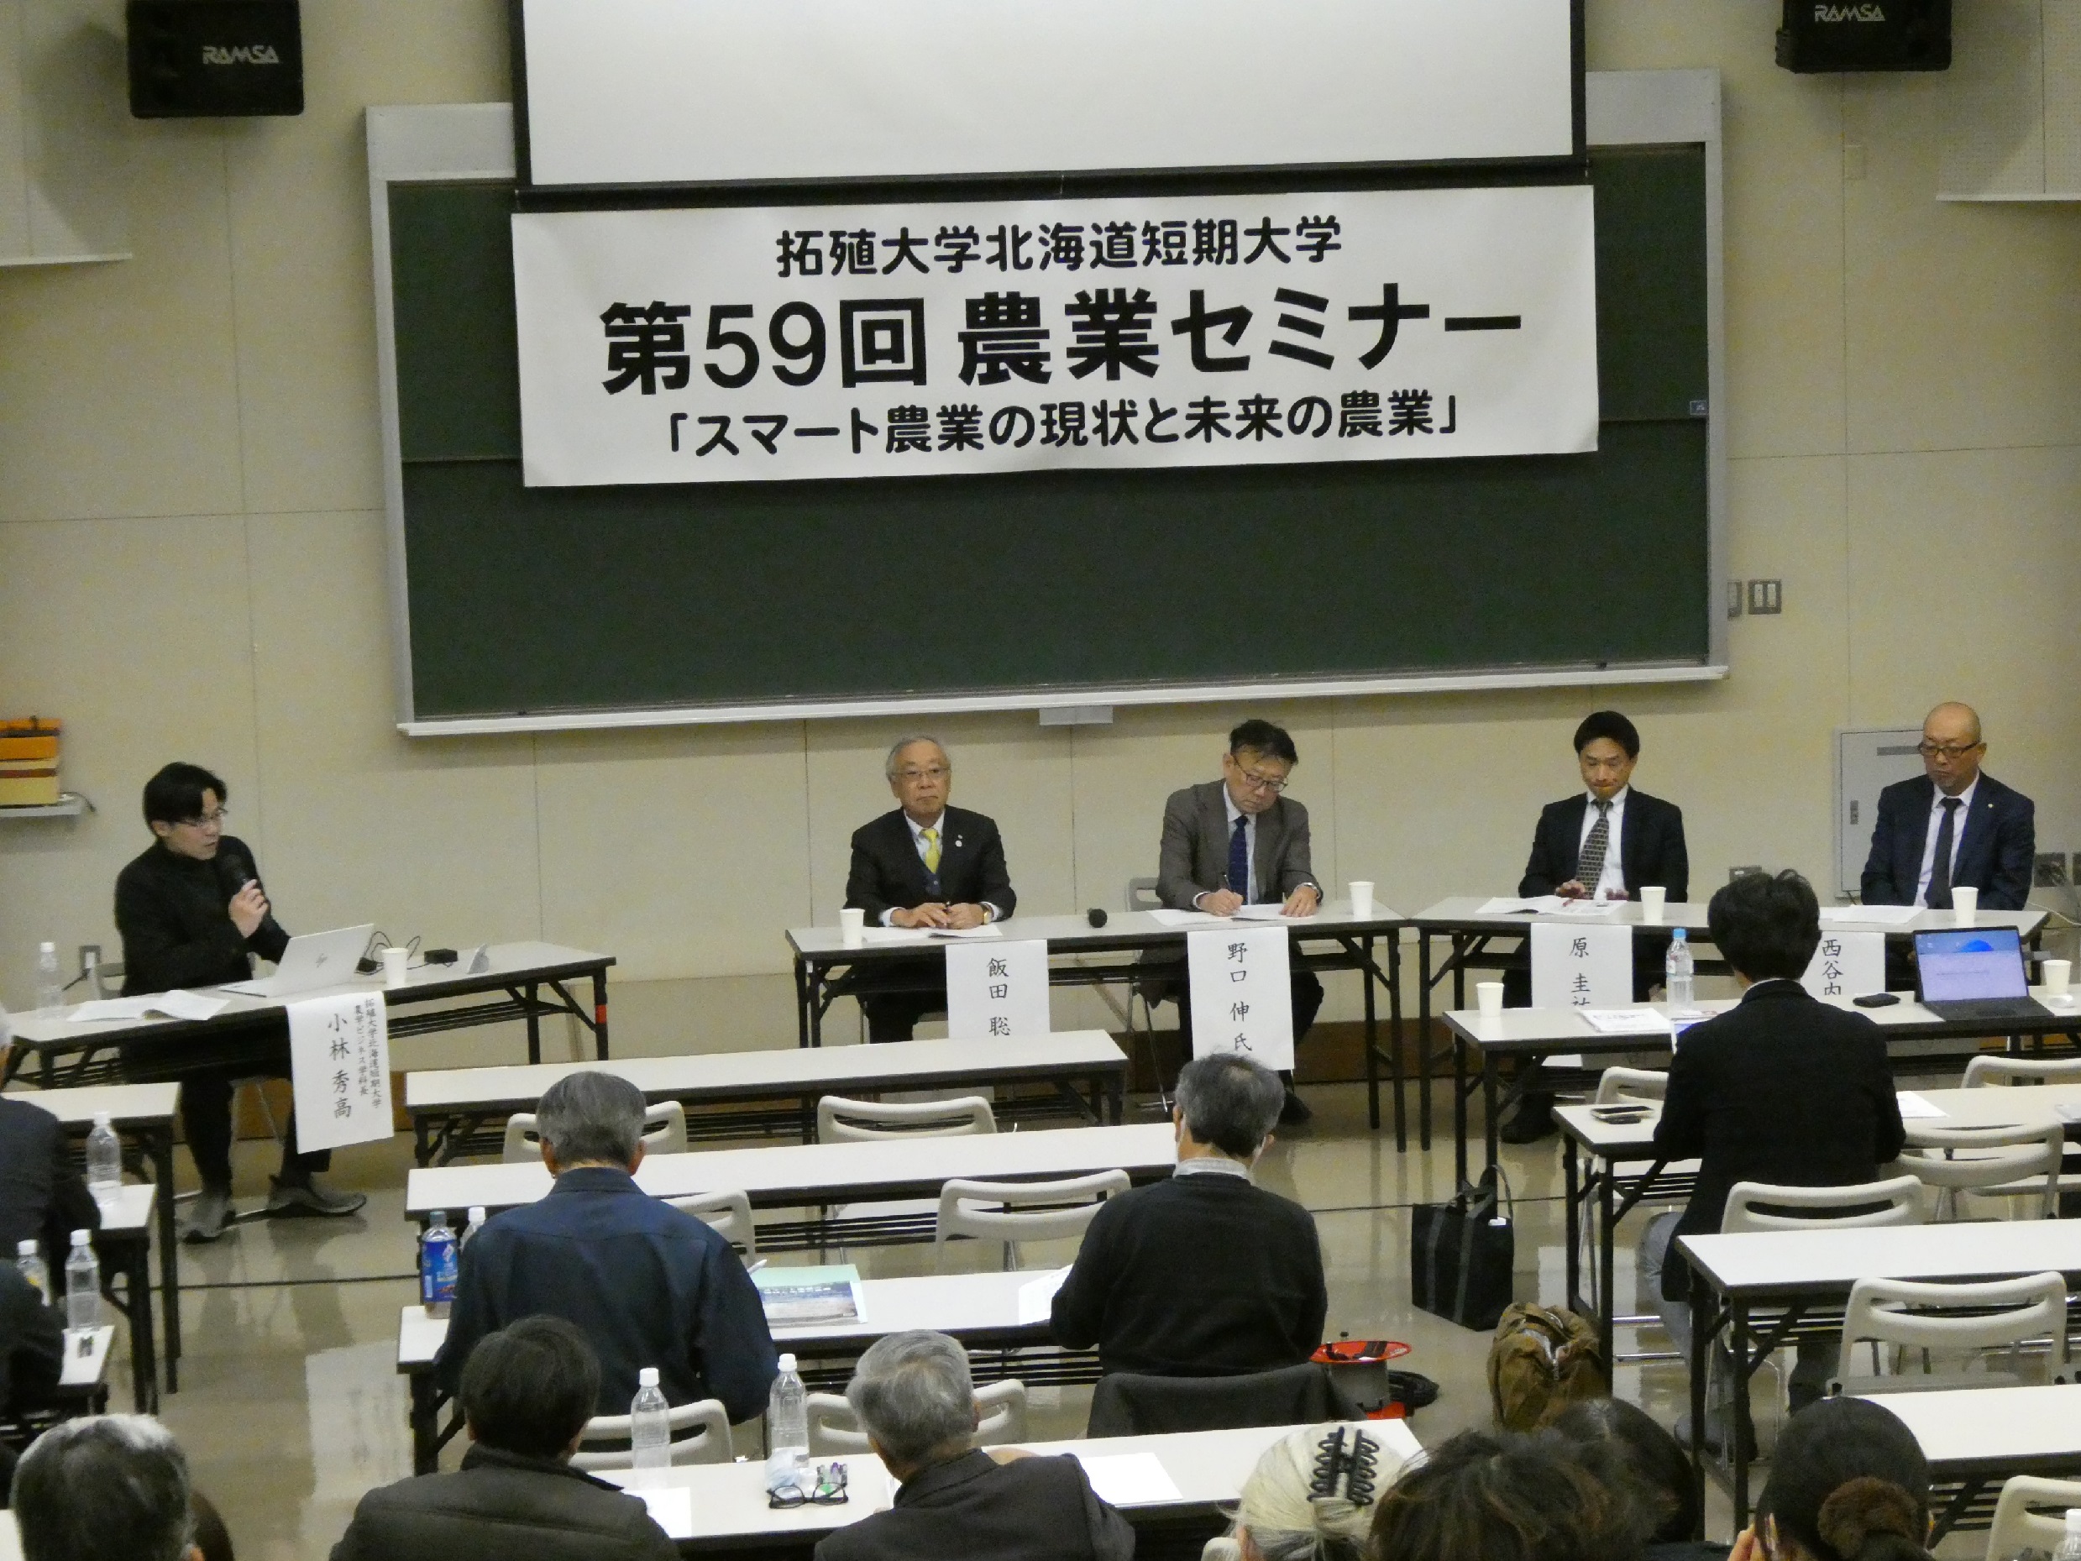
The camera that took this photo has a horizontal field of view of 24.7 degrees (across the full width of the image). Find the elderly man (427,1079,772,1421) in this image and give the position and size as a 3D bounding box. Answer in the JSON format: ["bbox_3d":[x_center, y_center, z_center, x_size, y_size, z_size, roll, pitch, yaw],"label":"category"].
[{"bbox_3d":[-0.825,1.165,9.007,0.640,1.310,0.740,-3,7,-7],"label":"elderly man"}]

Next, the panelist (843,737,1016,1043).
[{"bbox_3d":[-0.333,0.489,14.447,0.540,1.240,0.720,-3,7,-7],"label":"panelist"}]

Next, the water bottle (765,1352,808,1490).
[{"bbox_3d":[-0.437,1.098,8.244,0.068,0.213,0.068,-3,7,-7],"label":"water bottle"}]

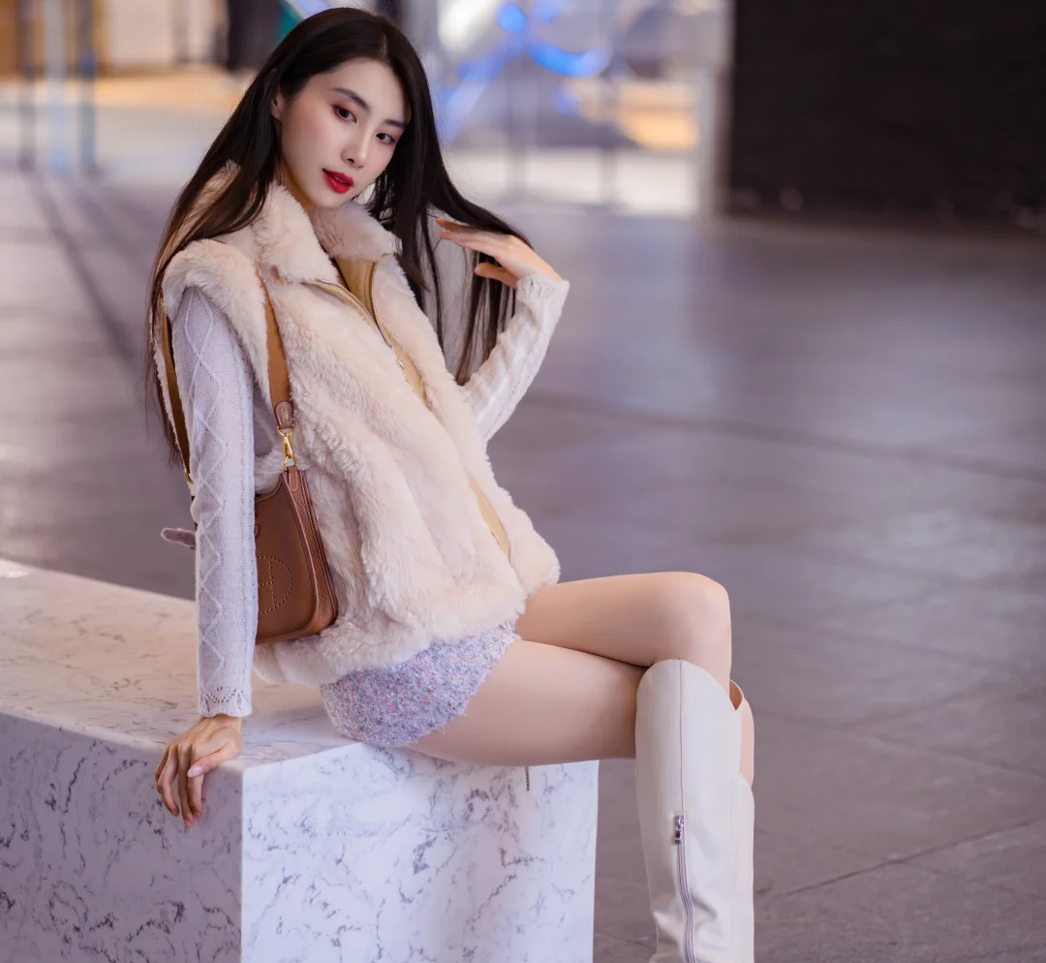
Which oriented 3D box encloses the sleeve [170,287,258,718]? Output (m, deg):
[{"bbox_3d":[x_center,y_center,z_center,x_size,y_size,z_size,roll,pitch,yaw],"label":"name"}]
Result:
[{"bbox_3d":[-0.353,0.012,4.263,0.090,0.510,0.090,-3,-2,0],"label":"sleeve"}]

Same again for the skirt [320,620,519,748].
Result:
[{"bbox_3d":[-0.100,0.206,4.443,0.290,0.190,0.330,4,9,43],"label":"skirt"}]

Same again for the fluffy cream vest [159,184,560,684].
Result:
[{"bbox_3d":[-0.196,-0.053,4.410,0.420,0.560,0.300,-22,19,-38],"label":"fluffy cream vest"}]

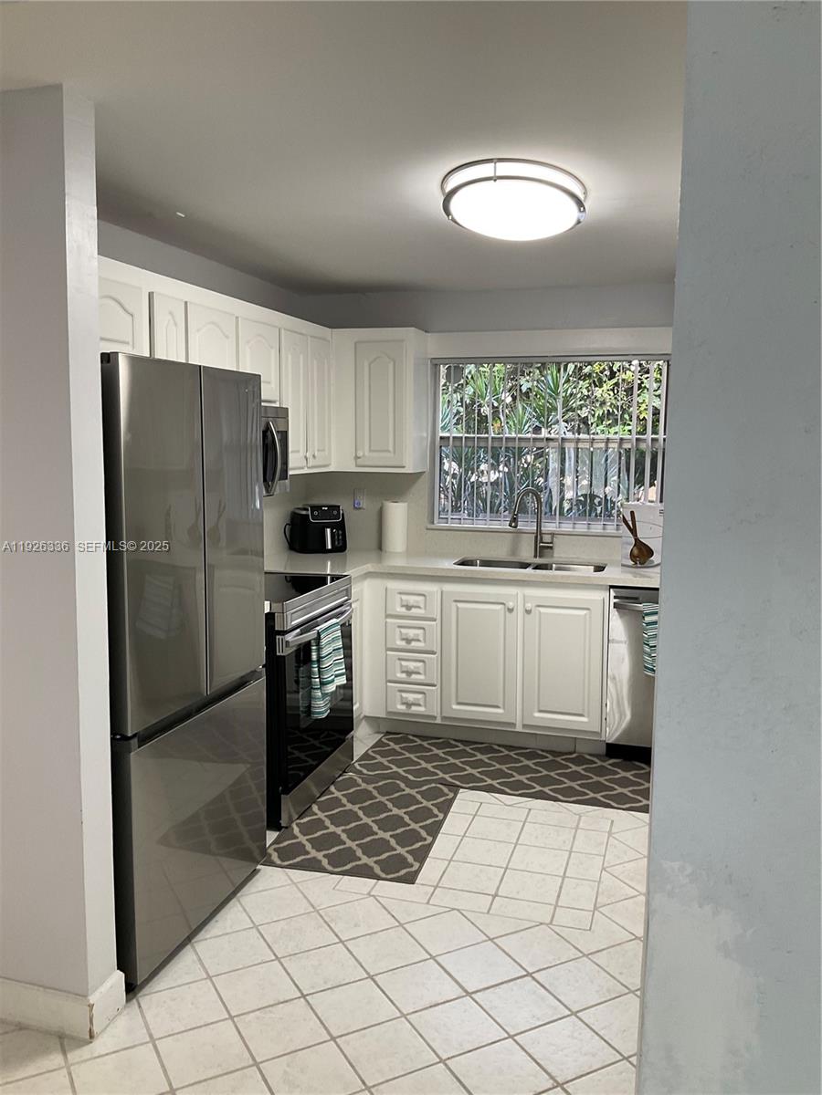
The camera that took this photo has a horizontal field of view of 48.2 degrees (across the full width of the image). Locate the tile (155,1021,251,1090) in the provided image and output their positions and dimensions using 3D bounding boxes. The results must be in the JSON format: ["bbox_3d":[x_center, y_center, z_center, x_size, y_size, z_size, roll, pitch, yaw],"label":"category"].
[{"bbox_3d":[-0.530,1.300,2.355,0.201,0.010,0.201,-3,8,-28],"label":"tile"}]

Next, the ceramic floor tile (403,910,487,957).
[{"bbox_3d":[0.109,1.227,2.910,0.203,0.010,0.203,-3,8,-28],"label":"ceramic floor tile"}]

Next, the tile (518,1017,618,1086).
[{"bbox_3d":[0.403,1.295,2.365,0.202,0.010,0.202,-3,8,-28],"label":"tile"}]

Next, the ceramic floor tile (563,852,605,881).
[{"bbox_3d":[0.640,1.183,3.389,0.121,0.010,0.211,3,7,17],"label":"ceramic floor tile"}]

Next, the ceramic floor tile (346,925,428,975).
[{"bbox_3d":[-0.075,1.246,2.832,0.204,0.010,0.204,-3,8,-28],"label":"ceramic floor tile"}]

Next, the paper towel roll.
[{"bbox_3d":[-0.089,-0.116,5.305,0.142,0.280,0.142,0,7,0],"label":"paper towel roll"}]

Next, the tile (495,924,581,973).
[{"bbox_3d":[0.389,1.237,2.822,0.201,0.010,0.201,-3,8,-28],"label":"tile"}]

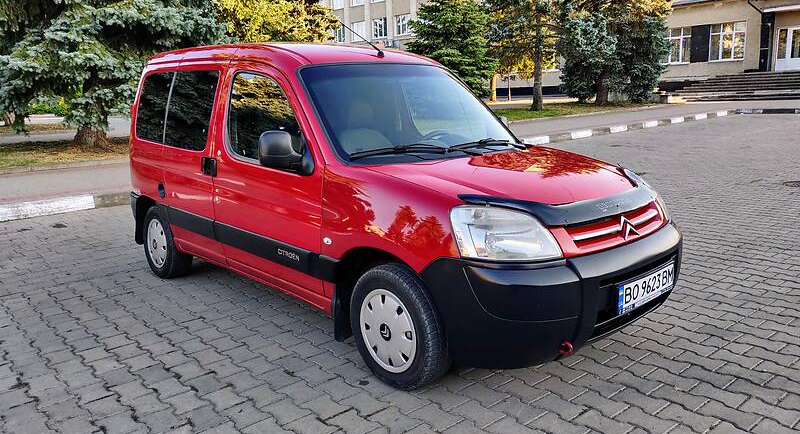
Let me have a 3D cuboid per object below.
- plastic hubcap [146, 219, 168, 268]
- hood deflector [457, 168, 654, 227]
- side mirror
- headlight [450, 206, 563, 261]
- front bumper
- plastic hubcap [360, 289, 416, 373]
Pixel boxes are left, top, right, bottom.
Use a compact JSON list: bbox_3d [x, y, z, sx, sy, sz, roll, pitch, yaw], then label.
[{"bbox_3d":[-1.922,0.210,4.603,0.060,0.395,0.395,-12,15,-41],"label":"plastic hubcap"},{"bbox_3d":[0.829,-0.097,2.650,1.270,0.160,0.400,-12,15,-41],"label":"hood deflector"},{"bbox_3d":[-0.565,-0.312,2.829,0.220,0.225,0.180,-12,15,-41],"label":"side mirror"},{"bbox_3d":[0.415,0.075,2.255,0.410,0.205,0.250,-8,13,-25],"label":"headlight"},{"bbox_3d":[0.889,0.269,2.671,1.690,0.430,0.500,-12,15,-41],"label":"front bumper"},{"bbox_3d":[-0.063,0.531,2.680,0.060,0.395,0.395,-12,15,-41],"label":"plastic hubcap"}]

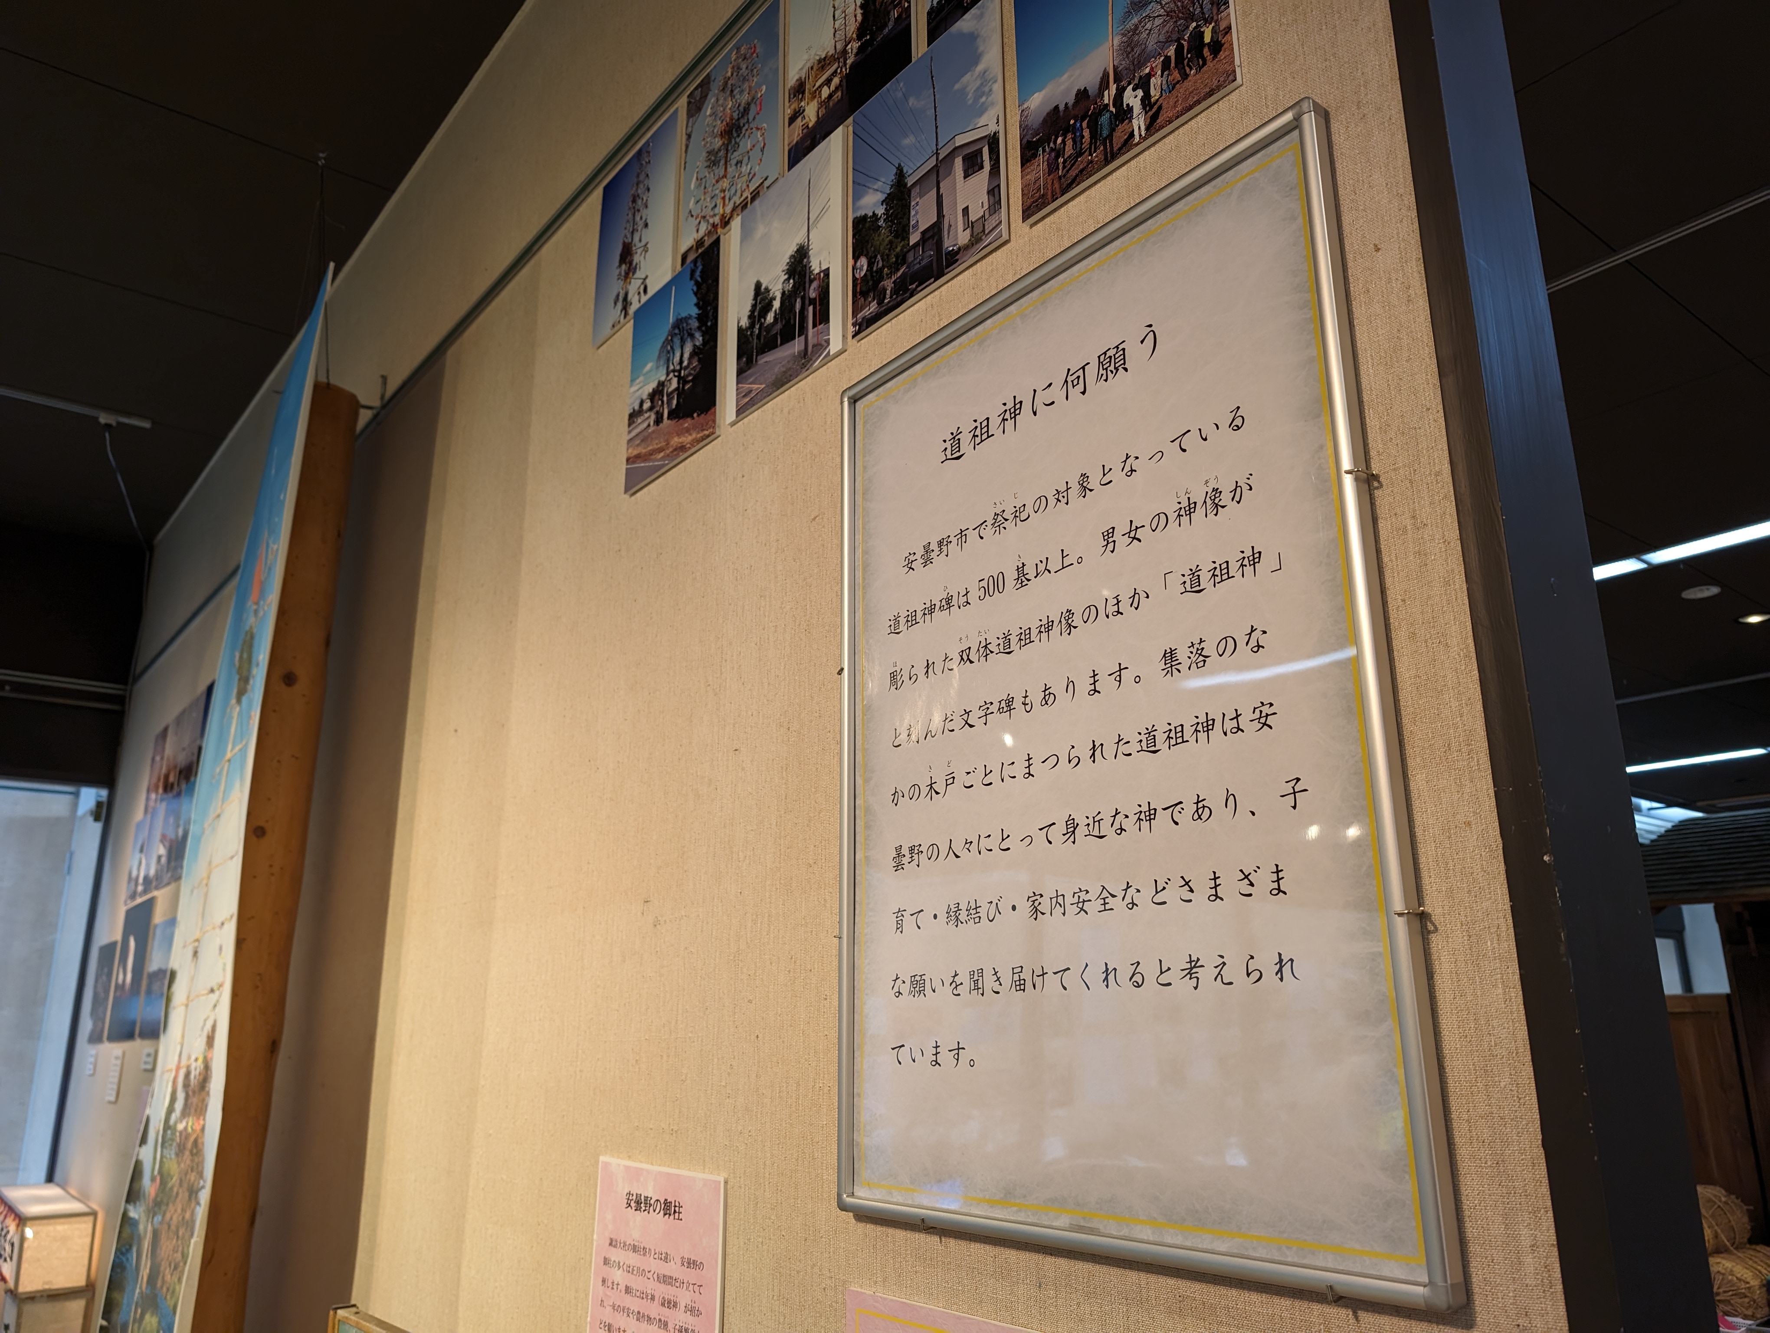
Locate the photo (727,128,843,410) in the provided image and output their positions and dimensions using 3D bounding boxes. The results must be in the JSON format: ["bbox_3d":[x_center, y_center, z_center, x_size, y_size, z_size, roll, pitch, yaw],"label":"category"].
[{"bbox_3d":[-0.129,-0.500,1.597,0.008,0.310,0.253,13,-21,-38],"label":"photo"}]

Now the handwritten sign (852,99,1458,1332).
[{"bbox_3d":[0.150,0.034,1.080,0.020,0.869,0.609,13,-21,-38],"label":"handwritten sign"}]

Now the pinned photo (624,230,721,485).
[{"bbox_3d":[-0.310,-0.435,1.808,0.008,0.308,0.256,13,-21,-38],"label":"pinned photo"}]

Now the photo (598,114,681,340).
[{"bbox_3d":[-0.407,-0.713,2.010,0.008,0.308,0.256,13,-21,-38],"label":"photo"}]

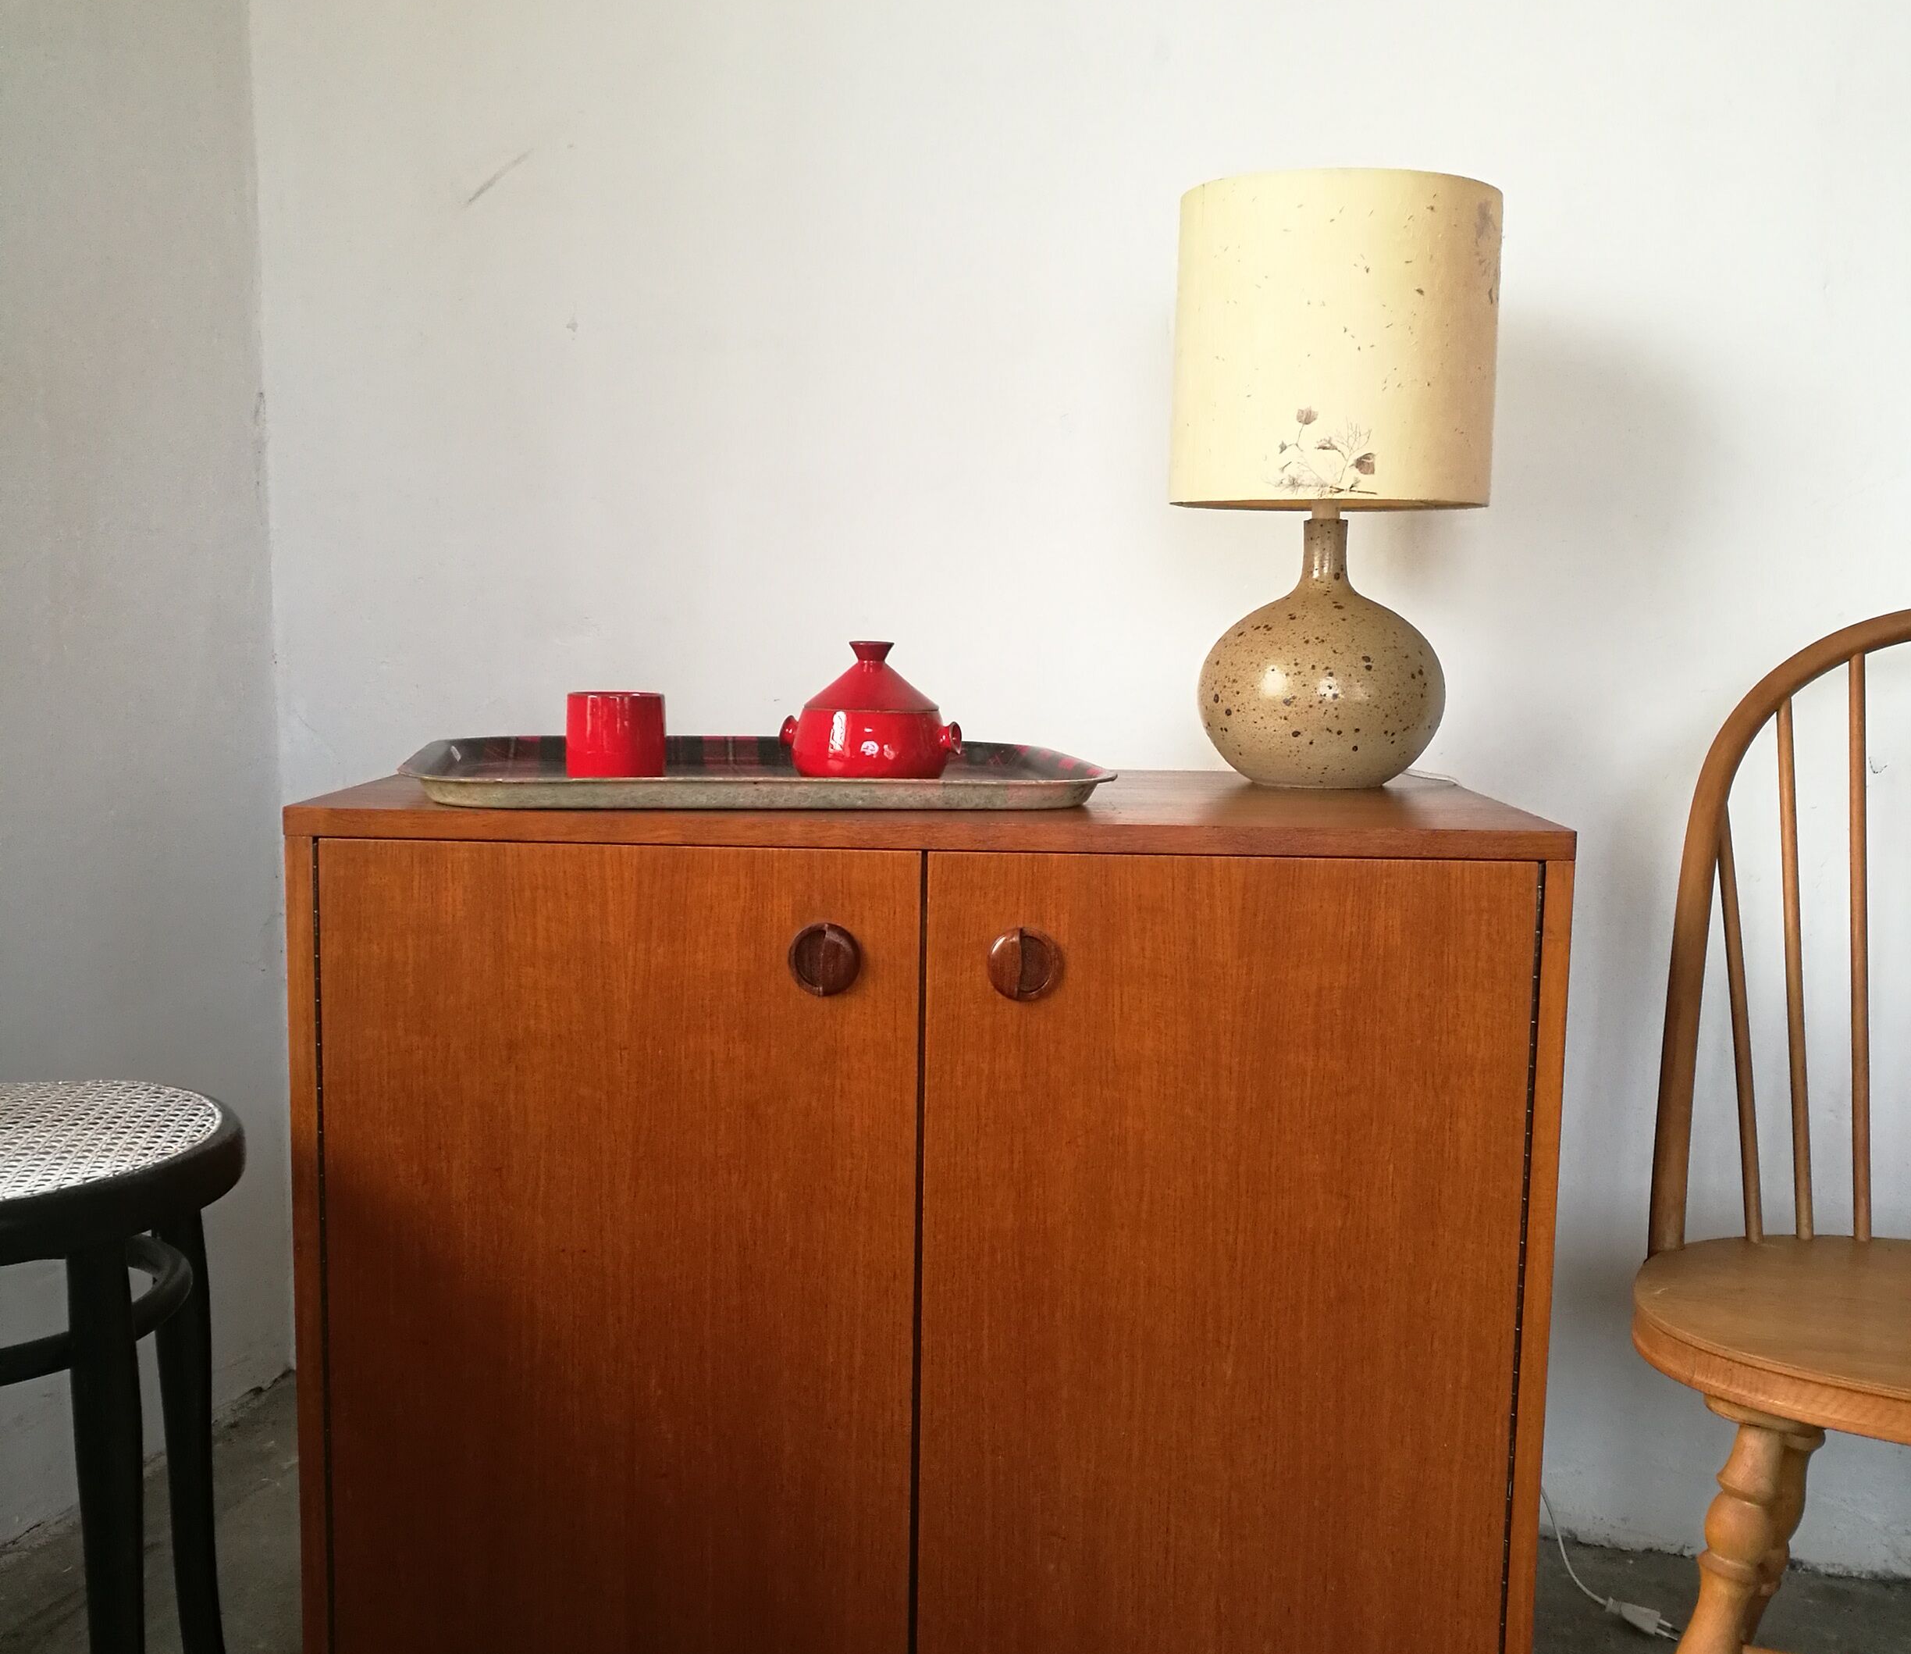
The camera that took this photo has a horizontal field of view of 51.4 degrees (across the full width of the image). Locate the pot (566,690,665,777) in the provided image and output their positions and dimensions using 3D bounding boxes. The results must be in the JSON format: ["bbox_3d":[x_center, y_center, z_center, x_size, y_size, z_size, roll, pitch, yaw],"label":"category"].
[{"bbox_3d":[-0.258,-0.066,1.512,0.075,0.070,0.075,1,7,0],"label":"pot"}]

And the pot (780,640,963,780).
[{"bbox_3d":[-0.065,-0.088,1.557,0.143,0.110,0.121,3,7,20],"label":"pot"}]

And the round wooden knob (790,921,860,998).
[{"bbox_3d":[-0.089,0.090,1.356,0.049,0.049,0.020,1,7,1],"label":"round wooden knob"}]

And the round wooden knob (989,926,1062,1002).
[{"bbox_3d":[0.047,0.094,1.354,0.049,0.049,0.020,1,7,1],"label":"round wooden knob"}]

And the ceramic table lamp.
[{"bbox_3d":[0.312,-0.276,1.639,0.259,0.482,0.259,1,7,1],"label":"ceramic table lamp"}]

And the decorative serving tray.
[{"bbox_3d":[-0.157,-0.044,1.576,0.521,0.023,0.394,0,7,-8],"label":"decorative serving tray"}]

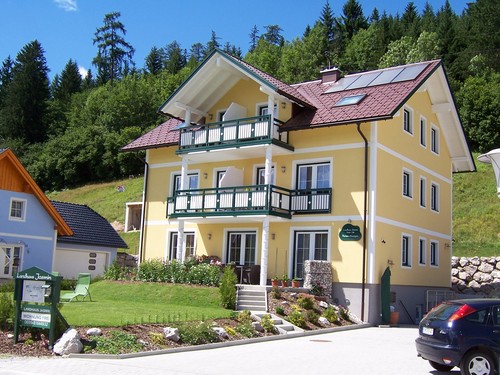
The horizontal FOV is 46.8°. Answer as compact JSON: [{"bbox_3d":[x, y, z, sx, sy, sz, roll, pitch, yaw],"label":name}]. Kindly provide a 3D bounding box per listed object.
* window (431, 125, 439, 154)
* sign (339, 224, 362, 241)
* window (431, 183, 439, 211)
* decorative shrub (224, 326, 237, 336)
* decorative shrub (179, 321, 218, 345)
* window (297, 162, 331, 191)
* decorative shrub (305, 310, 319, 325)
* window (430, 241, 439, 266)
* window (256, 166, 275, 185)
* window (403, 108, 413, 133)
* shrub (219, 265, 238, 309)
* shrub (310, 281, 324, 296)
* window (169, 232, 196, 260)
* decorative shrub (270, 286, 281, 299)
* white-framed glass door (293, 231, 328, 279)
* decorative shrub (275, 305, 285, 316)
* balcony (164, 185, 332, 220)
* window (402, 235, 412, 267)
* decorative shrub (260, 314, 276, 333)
[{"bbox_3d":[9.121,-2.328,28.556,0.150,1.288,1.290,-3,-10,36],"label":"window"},{"bbox_3d":[3.916,1.763,22.503,0.972,0.662,0.060,-3,-10,36],"label":"sign"},{"bbox_3d":[9.182,0.587,28.896,0.160,1.302,1.117,-4,-11,36],"label":"window"},{"bbox_3d":[-0.469,3.502,14.050,0.280,0.230,0.270,3,-9,0],"label":"decorative shrub"},{"bbox_3d":[-1.154,3.249,12.946,0.896,0.516,0.615,3,-9,-4],"label":"decorative shrub"},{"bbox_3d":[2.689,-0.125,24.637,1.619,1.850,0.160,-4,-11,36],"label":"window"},{"bbox_3d":[1.912,4.042,17.964,0.435,0.418,0.410,2,-9,6],"label":"decorative shrub"},{"bbox_3d":[8.828,3.189,27.716,0.150,1.216,1.204,-3,-10,36],"label":"window"},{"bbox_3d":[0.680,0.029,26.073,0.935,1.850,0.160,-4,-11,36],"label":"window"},{"bbox_3d":[7.175,-2.981,26.418,0.160,1.052,1.067,-4,-11,36],"label":"window"},{"bbox_3d":[-0.791,3.676,21.400,0.643,1.567,0.643,3,-8,0],"label":"shrub"},{"bbox_3d":[2.477,3.715,21.200,0.462,0.541,0.462,-3,-10,36],"label":"shrub"},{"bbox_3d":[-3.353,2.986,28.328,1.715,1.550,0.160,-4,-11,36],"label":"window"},{"bbox_3d":[0.955,3.933,21.641,0.374,0.431,0.353,2,-9,3],"label":"decorative shrub"},{"bbox_3d":[2.531,2.853,24.192,1.641,2.050,0.160,-4,-11,36],"label":"white-framed glass door"},{"bbox_3d":[0.930,3.878,18.219,0.315,0.363,0.298,2,-9,3],"label":"decorative shrub"},{"bbox_3d":[-0.906,0.770,25.941,9.100,1.280,1.700,-4,-11,36],"label":"balcony"},{"bbox_3d":[6.757,2.744,24.914,0.150,1.377,1.238,-3,-10,36],"label":"window"},{"bbox_3d":[0.497,3.651,15.511,0.429,0.464,0.404,2,-9,2],"label":"decorative shrub"}]

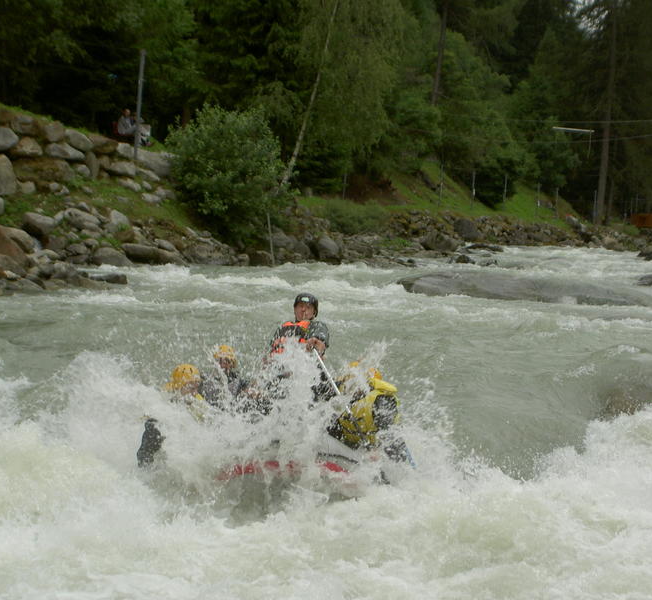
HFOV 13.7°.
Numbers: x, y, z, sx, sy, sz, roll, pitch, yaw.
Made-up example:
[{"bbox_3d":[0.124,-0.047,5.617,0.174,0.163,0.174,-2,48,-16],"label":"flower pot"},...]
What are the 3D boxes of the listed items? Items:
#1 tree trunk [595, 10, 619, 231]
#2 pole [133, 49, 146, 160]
[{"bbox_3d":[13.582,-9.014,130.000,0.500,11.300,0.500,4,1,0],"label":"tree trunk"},{"bbox_3d":[-5.380,-5.639,78.000,0.150,3.200,0.150,4,1,0],"label":"pole"}]

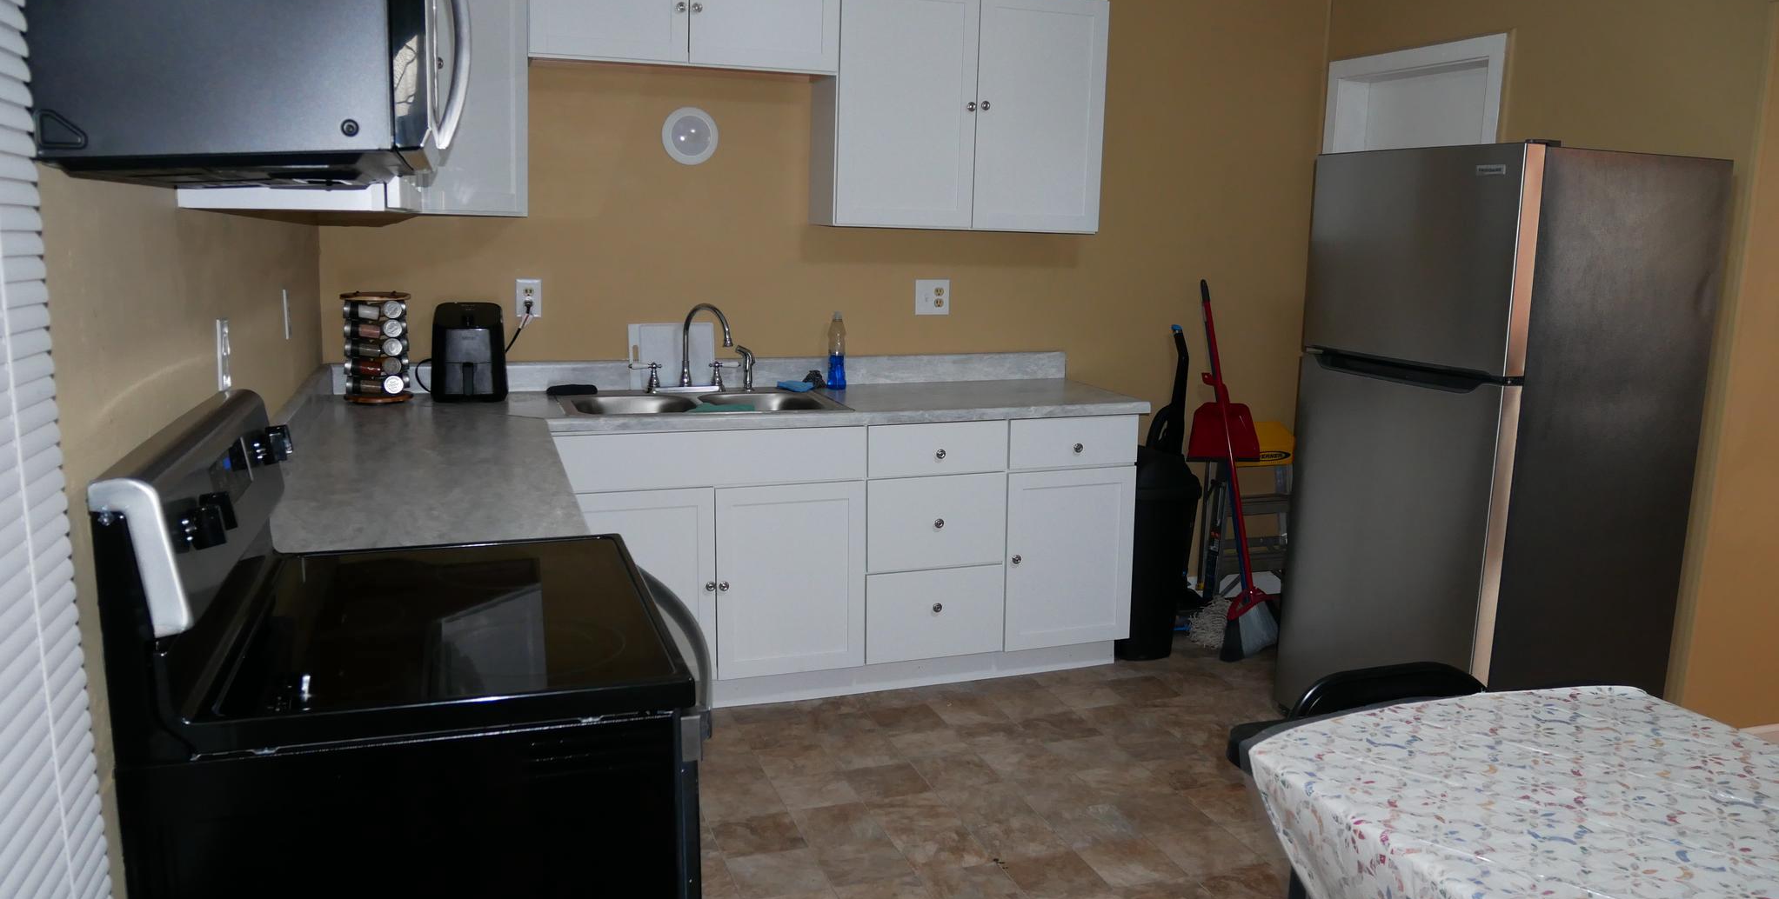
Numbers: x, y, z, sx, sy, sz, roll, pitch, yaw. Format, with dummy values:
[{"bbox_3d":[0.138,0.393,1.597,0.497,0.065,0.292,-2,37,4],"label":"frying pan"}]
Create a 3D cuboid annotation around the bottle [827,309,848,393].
[{"bbox_3d":[-0.180,-0.334,4.183,0.066,0.272,0.064,2,10,0],"label":"bottle"}]

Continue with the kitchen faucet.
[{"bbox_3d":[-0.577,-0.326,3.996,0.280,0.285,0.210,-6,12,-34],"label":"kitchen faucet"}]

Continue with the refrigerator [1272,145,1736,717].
[{"bbox_3d":[1.710,0.029,3.577,0.745,1.710,0.725,-3,11,-23],"label":"refrigerator"}]

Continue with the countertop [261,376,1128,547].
[{"bbox_3d":[-0.214,-0.019,3.274,2.515,0.042,2.002,-2,11,-19],"label":"countertop"}]

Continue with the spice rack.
[{"bbox_3d":[-1.518,-0.305,3.665,0.195,0.315,0.195,-6,13,-35],"label":"spice rack"}]

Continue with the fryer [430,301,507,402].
[{"bbox_3d":[-1.278,-0.301,3.771,0.212,0.294,0.235,-2,11,-19],"label":"fryer"}]

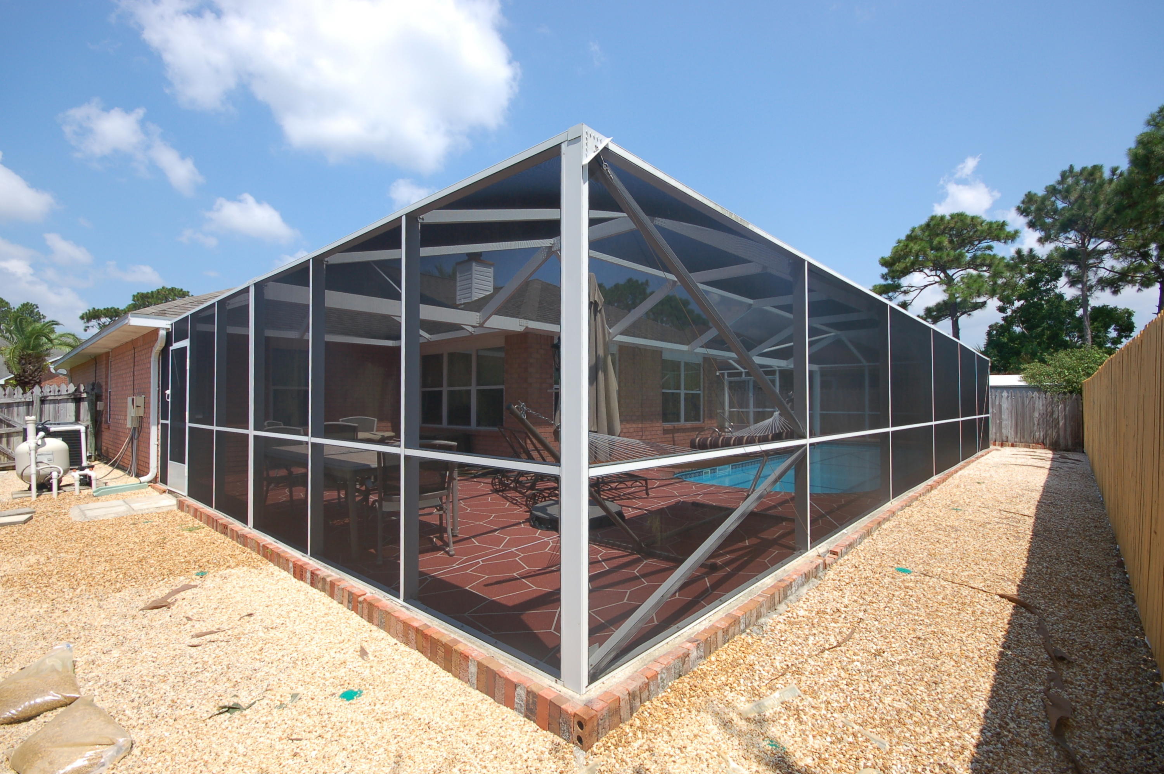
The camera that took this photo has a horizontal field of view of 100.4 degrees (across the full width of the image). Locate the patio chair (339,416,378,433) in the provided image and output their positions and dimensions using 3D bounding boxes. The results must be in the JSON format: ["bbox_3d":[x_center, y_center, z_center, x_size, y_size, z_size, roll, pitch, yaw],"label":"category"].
[{"bbox_3d":[-3.548,0.948,7.559,0.570,0.940,0.600,0,-2,-9],"label":"patio chair"}]

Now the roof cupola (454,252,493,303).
[{"bbox_3d":[-2.900,-2.973,13.332,0.750,1.464,0.720,-2,-3,45],"label":"roof cupola"}]

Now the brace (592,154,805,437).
[{"bbox_3d":[0.900,-0.344,3.034,0.058,0.050,2.771,-2,-32,45],"label":"brace"}]

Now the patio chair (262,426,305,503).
[{"bbox_3d":[-3.370,0.928,5.705,0.600,0.920,0.540,-1,-2,38],"label":"patio chair"}]

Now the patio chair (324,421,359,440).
[{"bbox_3d":[-3.039,0.952,6.464,0.540,0.920,0.600,-1,-2,16],"label":"patio chair"}]

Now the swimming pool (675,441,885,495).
[{"bbox_3d":[5.496,2.218,9.900,9.200,1.400,2.780,2,-3,-44],"label":"swimming pool"}]

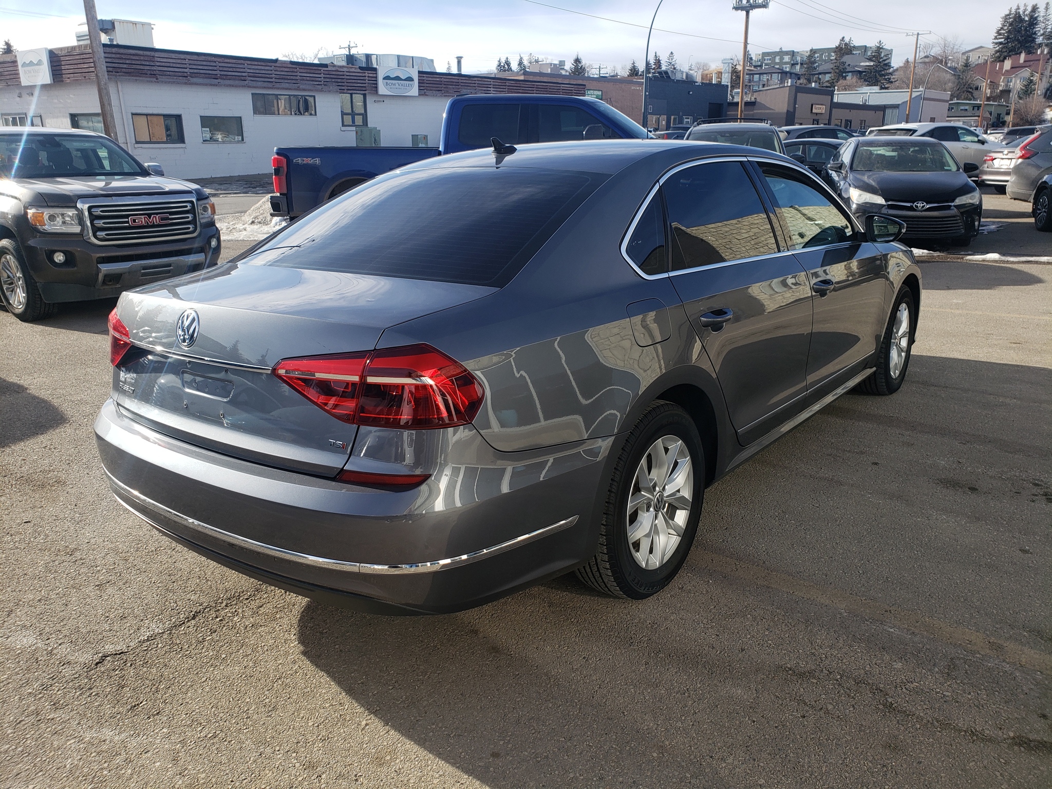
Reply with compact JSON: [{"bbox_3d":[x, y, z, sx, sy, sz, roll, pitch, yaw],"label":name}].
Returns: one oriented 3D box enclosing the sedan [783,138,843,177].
[{"bbox_3d":[6.338,-5.036,17.899,4.600,1.450,1.800,3,17,17],"label":"sedan"}]

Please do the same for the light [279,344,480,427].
[{"bbox_3d":[-0.361,-0.057,1.910,0.520,0.210,0.250,11,21,38],"label":"light"}]

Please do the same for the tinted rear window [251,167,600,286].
[{"bbox_3d":[-0.342,-0.631,2.786,1.270,0.120,0.800,10,44,38],"label":"tinted rear window"}]

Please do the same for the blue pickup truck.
[{"bbox_3d":[-0.090,-2.920,10.780,6.300,2.040,2.100,3,16,11],"label":"blue pickup truck"}]

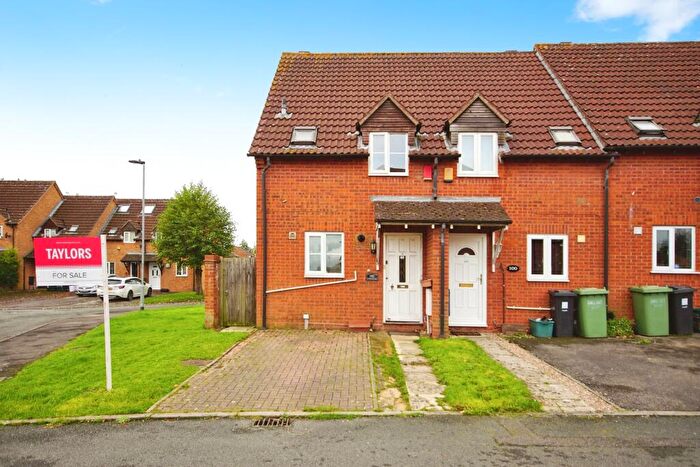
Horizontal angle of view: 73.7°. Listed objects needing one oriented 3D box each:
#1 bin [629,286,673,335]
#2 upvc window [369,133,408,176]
[{"bbox_3d":[6.428,1.642,9.950,0.570,1.060,0.710,0,-2,13],"label":"bin"},{"bbox_3d":[0.883,-1.792,10.600,0.900,0.990,0.100,0,-2,3],"label":"upvc window"}]

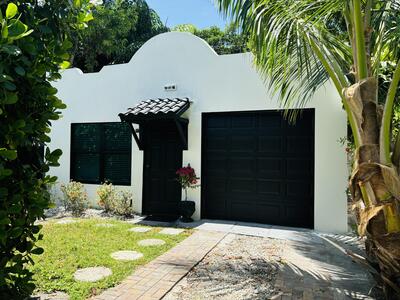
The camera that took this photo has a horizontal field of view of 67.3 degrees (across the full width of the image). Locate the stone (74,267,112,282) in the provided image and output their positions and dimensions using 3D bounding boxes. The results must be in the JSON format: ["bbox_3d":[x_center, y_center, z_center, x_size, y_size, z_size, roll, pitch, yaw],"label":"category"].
[{"bbox_3d":[-1.221,1.439,3.443,0.451,0.050,0.466,1,-1,0],"label":"stone"}]

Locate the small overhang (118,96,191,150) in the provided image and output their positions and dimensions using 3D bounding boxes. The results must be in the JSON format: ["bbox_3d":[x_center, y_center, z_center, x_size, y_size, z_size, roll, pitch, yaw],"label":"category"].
[{"bbox_3d":[-0.947,-0.560,6.438,1.299,1.131,0.714,0,-1,20],"label":"small overhang"}]

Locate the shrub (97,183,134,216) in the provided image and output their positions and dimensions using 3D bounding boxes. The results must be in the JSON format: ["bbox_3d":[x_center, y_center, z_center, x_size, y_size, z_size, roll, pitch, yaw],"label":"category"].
[{"bbox_3d":[-1.840,1.079,6.702,0.744,0.754,0.555,0,-1,20],"label":"shrub"}]

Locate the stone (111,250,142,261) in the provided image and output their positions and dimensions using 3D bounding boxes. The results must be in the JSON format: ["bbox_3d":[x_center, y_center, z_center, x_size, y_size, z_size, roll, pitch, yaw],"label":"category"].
[{"bbox_3d":[-0.983,1.449,4.072,0.434,0.050,0.417,1,-1,0],"label":"stone"}]

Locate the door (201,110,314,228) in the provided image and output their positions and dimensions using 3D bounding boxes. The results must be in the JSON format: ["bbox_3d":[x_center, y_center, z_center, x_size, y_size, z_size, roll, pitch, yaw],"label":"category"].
[{"bbox_3d":[1.113,0.345,6.068,2.246,2.267,0.119,0,-1,20],"label":"door"}]

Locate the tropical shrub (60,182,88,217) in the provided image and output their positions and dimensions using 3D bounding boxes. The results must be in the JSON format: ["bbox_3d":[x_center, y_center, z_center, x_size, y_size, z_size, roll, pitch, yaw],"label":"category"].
[{"bbox_3d":[-2.815,1.069,6.811,0.565,0.754,0.516,0,-1,20],"label":"tropical shrub"}]

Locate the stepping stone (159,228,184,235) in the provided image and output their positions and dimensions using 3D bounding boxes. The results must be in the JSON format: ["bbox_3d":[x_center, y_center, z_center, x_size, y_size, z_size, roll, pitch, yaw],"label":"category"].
[{"bbox_3d":[-0.500,1.469,5.346,0.446,0.050,0.436,1,-1,0],"label":"stepping stone"}]

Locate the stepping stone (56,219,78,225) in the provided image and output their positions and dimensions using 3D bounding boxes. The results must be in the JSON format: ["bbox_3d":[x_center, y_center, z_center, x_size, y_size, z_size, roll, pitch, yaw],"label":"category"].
[{"bbox_3d":[-2.664,1.452,6.034,0.417,0.050,0.426,1,-1,0],"label":"stepping stone"}]

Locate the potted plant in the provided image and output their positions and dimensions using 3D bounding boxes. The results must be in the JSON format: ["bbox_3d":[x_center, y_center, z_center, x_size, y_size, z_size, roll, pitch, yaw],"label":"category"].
[{"bbox_3d":[-0.222,0.884,6.239,0.436,1.170,0.417,0,-1,20],"label":"potted plant"}]

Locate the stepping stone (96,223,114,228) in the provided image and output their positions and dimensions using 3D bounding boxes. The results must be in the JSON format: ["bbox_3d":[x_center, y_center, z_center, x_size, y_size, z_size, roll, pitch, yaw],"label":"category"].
[{"bbox_3d":[-1.822,1.459,5.761,0.387,0.050,0.377,1,-1,0],"label":"stepping stone"}]

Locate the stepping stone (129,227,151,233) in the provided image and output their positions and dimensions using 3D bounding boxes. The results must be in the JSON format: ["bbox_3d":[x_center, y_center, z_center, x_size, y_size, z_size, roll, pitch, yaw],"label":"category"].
[{"bbox_3d":[-1.085,1.464,5.432,0.417,0.050,0.397,1,-1,0],"label":"stepping stone"}]

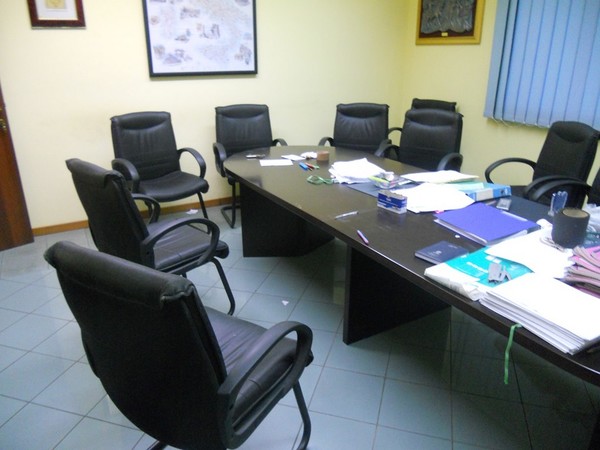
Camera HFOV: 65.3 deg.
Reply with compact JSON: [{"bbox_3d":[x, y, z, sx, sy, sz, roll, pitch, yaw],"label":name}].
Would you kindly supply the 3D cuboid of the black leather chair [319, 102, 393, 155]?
[{"bbox_3d":[0.531,-0.588,4.289,0.582,0.966,0.624,4,21,11],"label":"black leather chair"}]

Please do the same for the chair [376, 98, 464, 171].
[{"bbox_3d":[0.988,-0.430,3.868,0.582,0.966,0.624,11,24,28],"label":"chair"}]

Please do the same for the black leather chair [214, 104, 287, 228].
[{"bbox_3d":[-0.452,-0.561,4.240,0.582,0.966,0.624,-7,22,-17],"label":"black leather chair"}]

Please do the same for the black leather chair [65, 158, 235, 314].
[{"bbox_3d":[-0.784,0.101,2.529,0.624,0.966,0.582,-20,28,-41],"label":"black leather chair"}]

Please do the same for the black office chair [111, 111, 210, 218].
[{"bbox_3d":[-1.139,-0.400,3.837,0.582,0.966,0.624,-17,27,-37],"label":"black office chair"}]

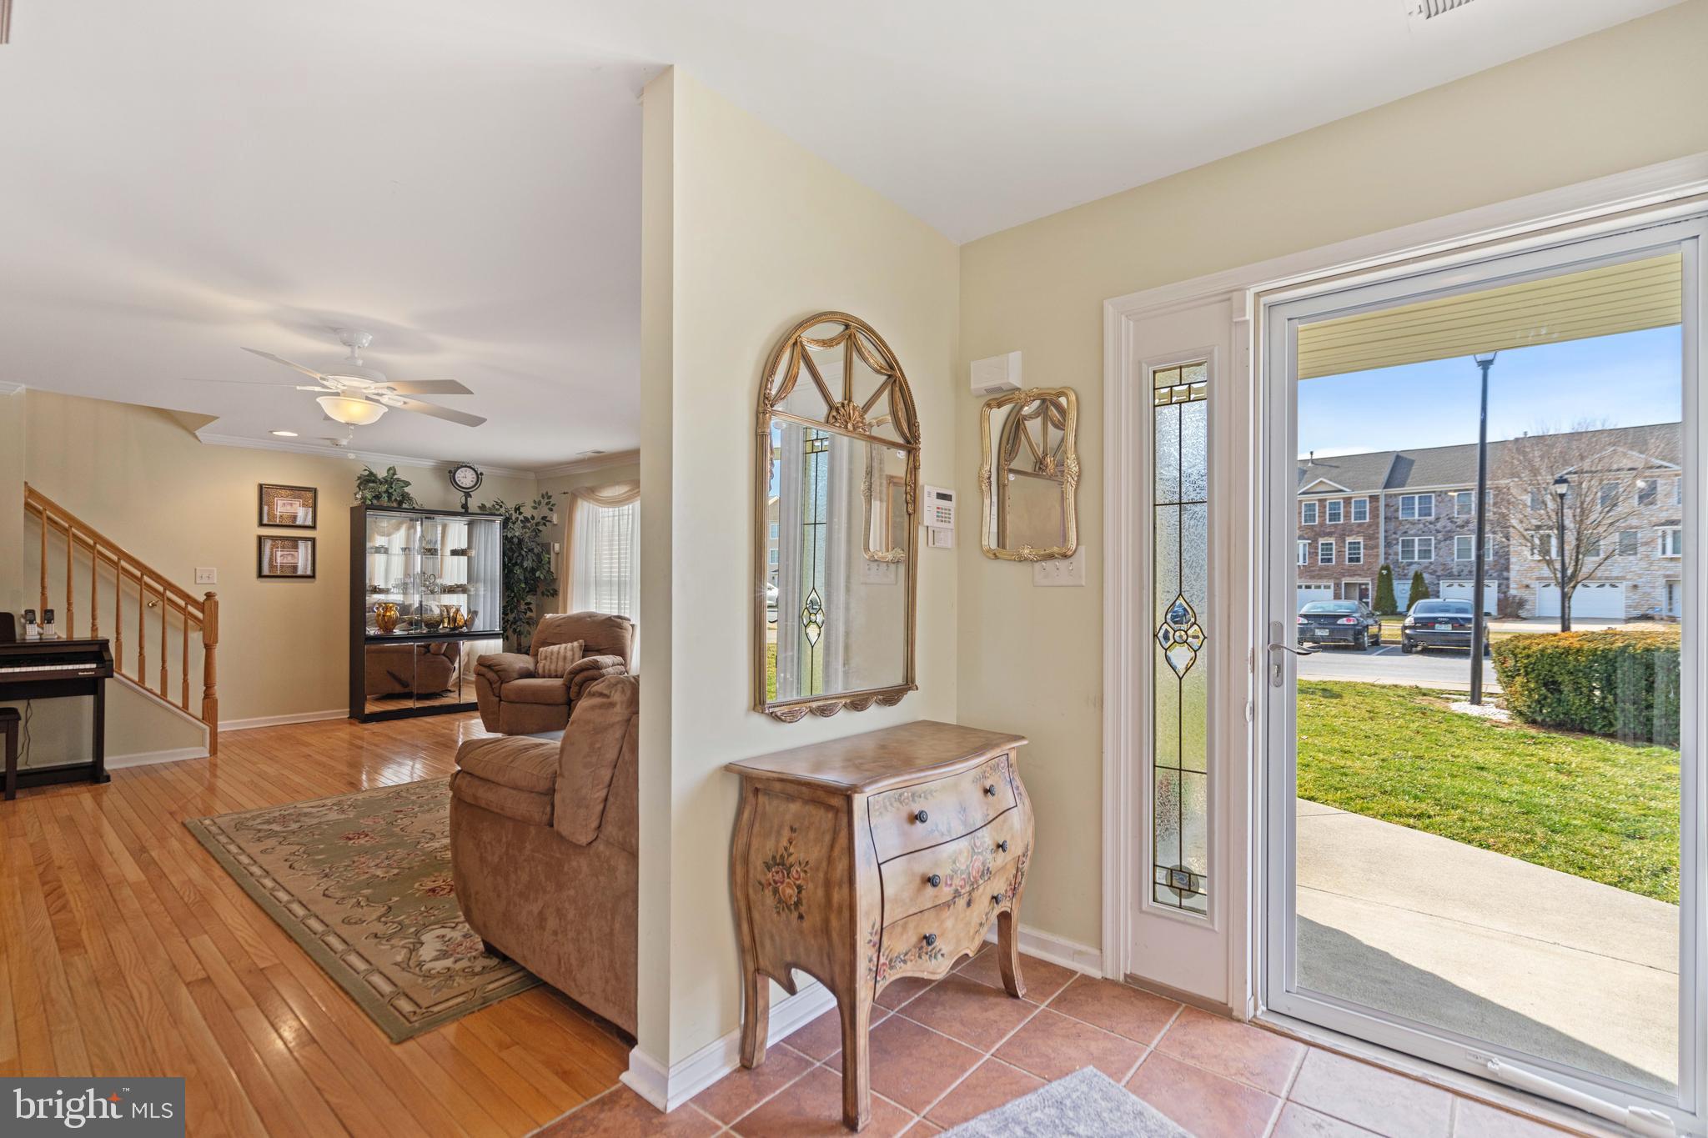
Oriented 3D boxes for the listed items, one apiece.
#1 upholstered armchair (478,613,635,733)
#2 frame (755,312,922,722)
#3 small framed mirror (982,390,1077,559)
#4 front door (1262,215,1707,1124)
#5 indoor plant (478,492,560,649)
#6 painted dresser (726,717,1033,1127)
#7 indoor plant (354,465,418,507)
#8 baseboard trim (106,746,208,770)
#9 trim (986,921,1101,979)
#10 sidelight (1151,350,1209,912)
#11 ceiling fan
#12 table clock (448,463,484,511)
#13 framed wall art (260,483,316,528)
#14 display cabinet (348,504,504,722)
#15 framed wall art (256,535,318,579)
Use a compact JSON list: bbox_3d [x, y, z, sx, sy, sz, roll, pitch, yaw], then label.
[{"bbox_3d":[-2.570,0.872,6.650,1.000,0.980,0.930,0,-1,0],"label":"upholstered armchair"},{"bbox_3d":[-0.014,-0.164,2.250,0.045,1.160,0.725,0,-1,40],"label":"frame"},{"bbox_3d":[0.578,-0.314,2.528,0.365,0.580,0.035,0,-1,40],"label":"small framed mirror"},{"bbox_3d":[1.516,0.248,1.887,0.880,2.010,0.045,0,-1,40],"label":"front door"},{"bbox_3d":[-3.343,0.297,7.550,0.708,2.092,0.683,-1,-1,40],"label":"indoor plant"},{"bbox_3d":[0.119,0.882,2.085,0.429,0.758,0.863,-1,-1,40],"label":"painted dresser"},{"bbox_3d":[-4.189,-0.738,6.817,0.378,0.393,0.445,-1,-1,40],"label":"indoor plant"},{"bbox_3d":[-4.726,1.284,5.168,0.016,0.080,0.540,0,-1,40],"label":"baseboard trim"},{"bbox_3d":[0.574,1.237,2.533,0.520,0.092,0.024,0,-1,40],"label":"trim"},{"bbox_3d":[0.976,0.206,2.257,0.160,1.610,0.030,0,-1,40],"label":"sidelight"},{"bbox_3d":[-2.479,-0.935,3.756,1.318,0.484,1.318,-1,-1,40],"label":"ceiling fan"},{"bbox_3d":[-3.800,-0.769,7.432,0.345,0.540,0.130,1,-1,-42],"label":"table clock"},{"bbox_3d":[-4.799,-0.523,6.443,0.025,0.364,0.410,-1,-1,40],"label":"framed wall art"},{"bbox_3d":[-3.975,0.398,7.095,0.403,1.864,1.185,-1,-1,40],"label":"display cabinet"},{"bbox_3d":[-4.803,-0.092,6.433,0.025,0.359,0.412,-1,-1,40],"label":"framed wall art"}]

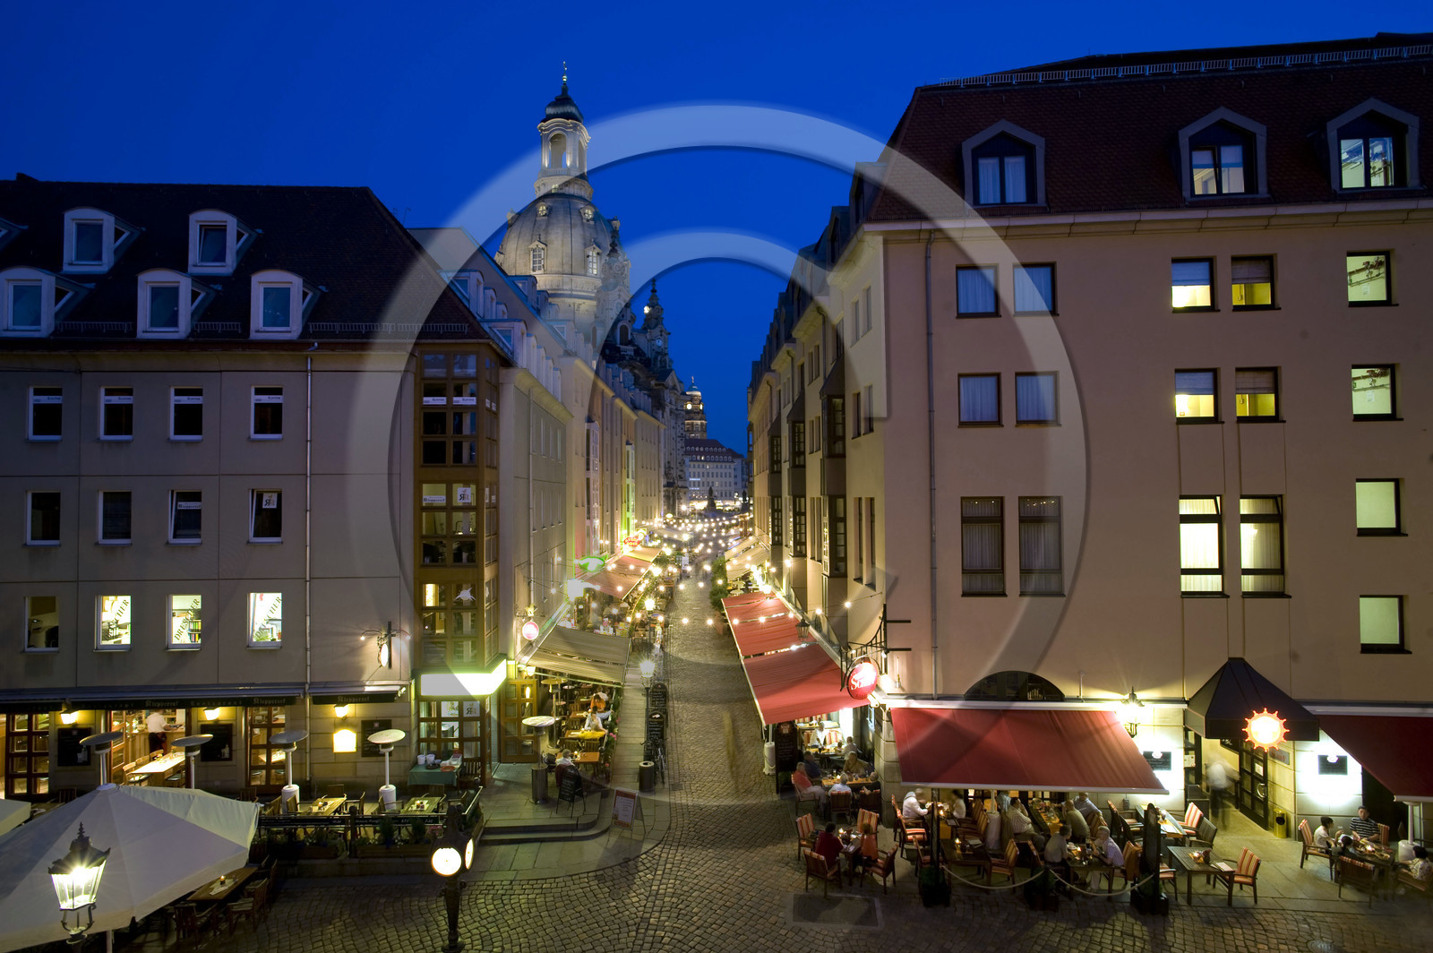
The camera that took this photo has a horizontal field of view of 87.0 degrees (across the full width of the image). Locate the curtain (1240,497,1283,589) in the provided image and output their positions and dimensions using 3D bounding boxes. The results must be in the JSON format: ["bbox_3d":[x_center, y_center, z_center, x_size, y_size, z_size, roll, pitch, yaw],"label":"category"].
[{"bbox_3d":[13.912,1.735,19.408,1.108,2.432,0.100,-1,-2,6],"label":"curtain"}]

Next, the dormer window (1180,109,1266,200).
[{"bbox_3d":[13.837,-8.760,21.006,2.219,2.530,0.900,-1,-2,6],"label":"dormer window"}]

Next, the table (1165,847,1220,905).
[{"bbox_3d":[10.179,8.412,15.916,0.900,0.710,1.080,-1,-2,5],"label":"table"}]

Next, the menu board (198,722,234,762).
[{"bbox_3d":[-14.187,7.567,21.475,0.867,1.045,0.050,0,-2,-3],"label":"menu board"}]

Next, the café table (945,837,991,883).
[{"bbox_3d":[5.834,9.174,17.775,1.000,0.750,1.000,-1,-2,7],"label":"café table"}]

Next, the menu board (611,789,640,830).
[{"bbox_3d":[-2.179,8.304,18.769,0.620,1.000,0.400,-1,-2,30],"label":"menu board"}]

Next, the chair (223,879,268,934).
[{"bbox_3d":[-9.899,9.091,16.038,0.590,0.910,0.560,0,-2,-4],"label":"chair"}]

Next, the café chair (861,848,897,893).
[{"bbox_3d":[3.784,9.101,17.723,0.620,0.930,0.600,-2,-2,33],"label":"café chair"}]

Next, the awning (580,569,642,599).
[{"bbox_3d":[-6.440,6.558,47.630,2.250,1.100,11.500,0,-2,-1],"label":"awning"}]

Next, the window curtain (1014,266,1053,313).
[{"bbox_3d":[8.190,-4.832,19.533,1.000,1.220,0.100,-1,-2,5],"label":"window curtain"}]

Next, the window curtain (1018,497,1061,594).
[{"bbox_3d":[8.275,1.775,19.324,1.100,2.500,0.100,-1,-2,5],"label":"window curtain"}]

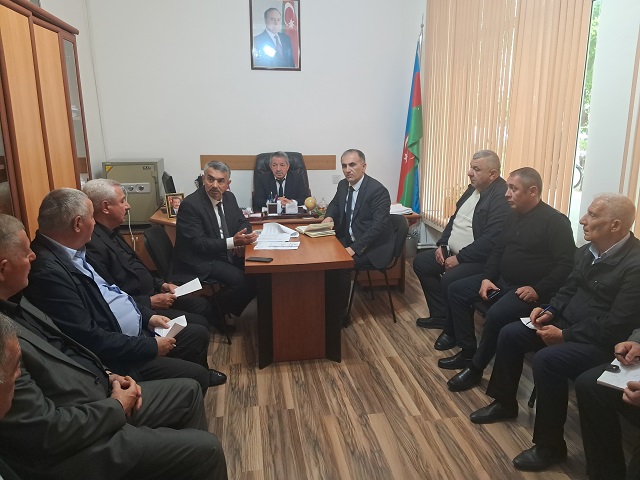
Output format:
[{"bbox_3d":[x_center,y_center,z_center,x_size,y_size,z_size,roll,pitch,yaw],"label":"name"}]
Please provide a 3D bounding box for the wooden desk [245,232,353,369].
[{"bbox_3d":[-0.183,0.364,3.728,0.667,0.757,1.273,-2,14,-6],"label":"wooden desk"}]

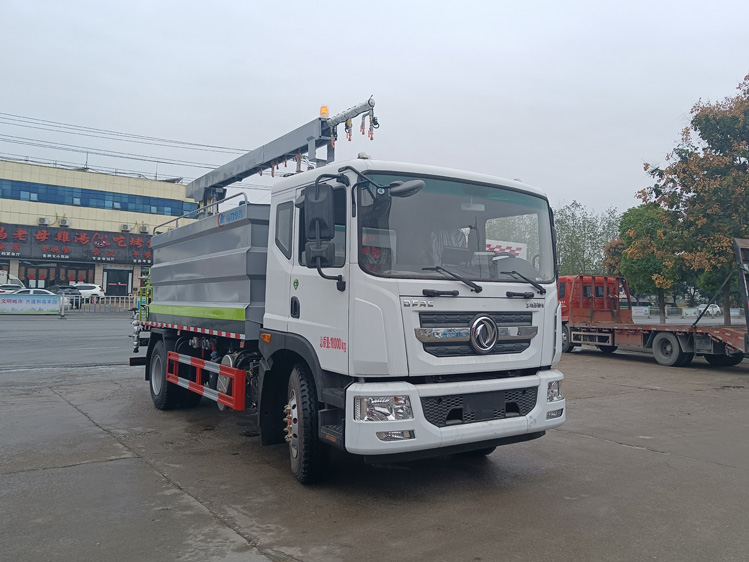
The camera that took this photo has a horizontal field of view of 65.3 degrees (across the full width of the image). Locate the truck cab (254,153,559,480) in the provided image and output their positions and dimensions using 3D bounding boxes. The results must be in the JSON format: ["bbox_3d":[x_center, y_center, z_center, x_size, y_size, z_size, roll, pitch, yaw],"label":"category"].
[{"bbox_3d":[0.374,0.228,5.633,2.400,2.310,2.030,2,-3,-34],"label":"truck cab"}]

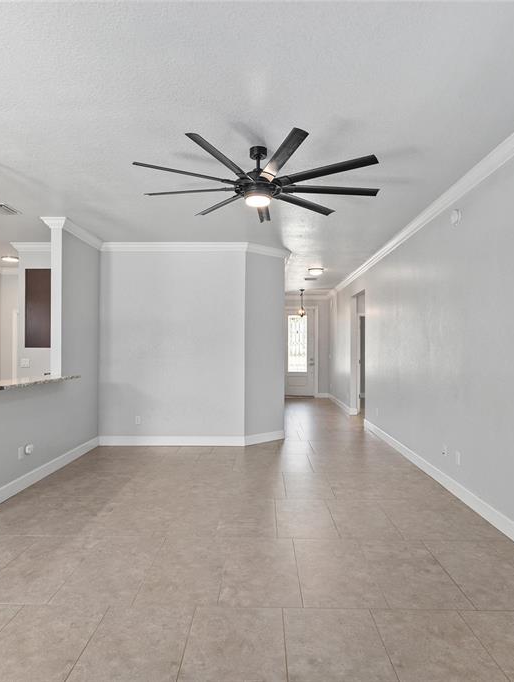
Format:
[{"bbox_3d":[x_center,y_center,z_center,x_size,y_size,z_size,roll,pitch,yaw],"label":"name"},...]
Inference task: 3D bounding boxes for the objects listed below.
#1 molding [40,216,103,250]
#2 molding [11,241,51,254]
[{"bbox_3d":[-2.318,-1.337,5.834,0.295,0.118,1.340,0,-1,1],"label":"molding"},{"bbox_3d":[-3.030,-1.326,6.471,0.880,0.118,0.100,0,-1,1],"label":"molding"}]

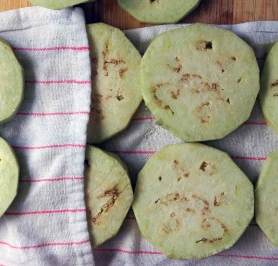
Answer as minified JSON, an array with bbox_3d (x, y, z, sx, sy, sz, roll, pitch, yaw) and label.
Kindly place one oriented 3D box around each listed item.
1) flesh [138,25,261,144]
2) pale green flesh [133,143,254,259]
[{"bbox_3d":[0.047,-0.037,0.697,0.090,0.013,0.089,0,87,0],"label":"flesh"},{"bbox_3d":[0.042,0.052,0.697,0.091,0.013,0.088,0,87,0],"label":"pale green flesh"}]

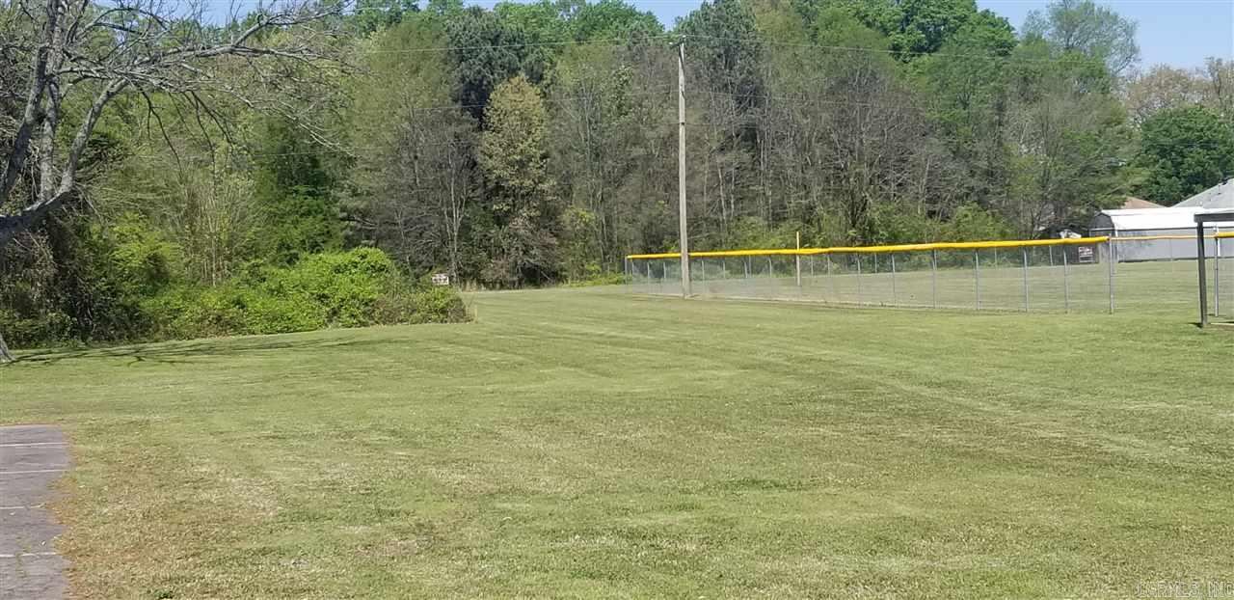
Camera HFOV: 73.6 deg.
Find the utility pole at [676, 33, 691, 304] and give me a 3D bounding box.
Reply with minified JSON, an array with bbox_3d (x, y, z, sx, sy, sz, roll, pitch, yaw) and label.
[{"bbox_3d":[2.688,-5.244,32.945,0.290,10.260,0.290,-1,2,0],"label":"utility pole"}]

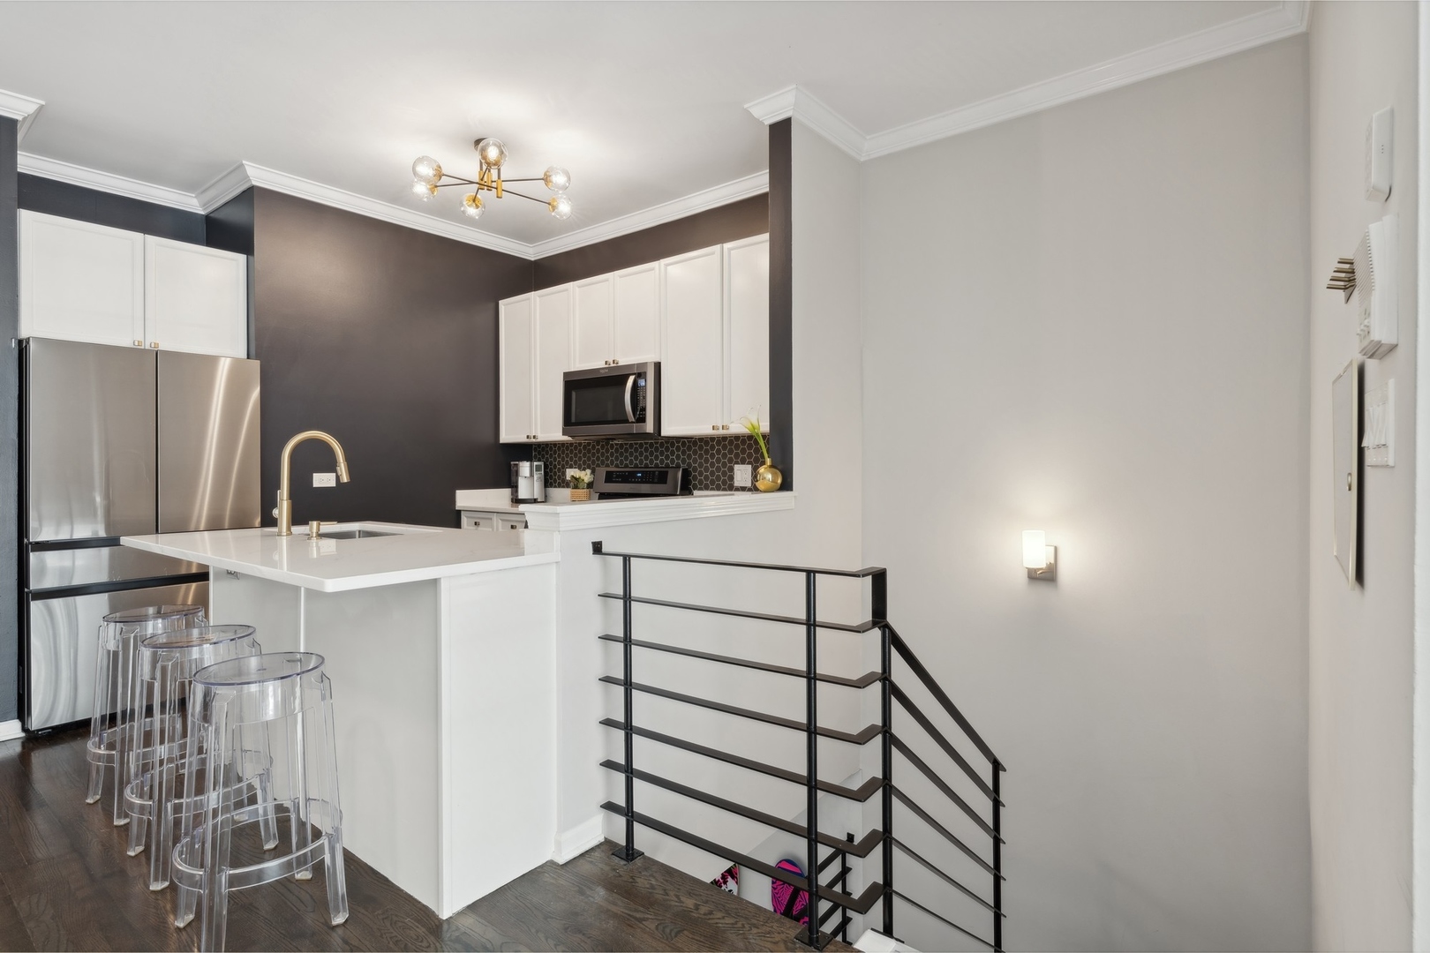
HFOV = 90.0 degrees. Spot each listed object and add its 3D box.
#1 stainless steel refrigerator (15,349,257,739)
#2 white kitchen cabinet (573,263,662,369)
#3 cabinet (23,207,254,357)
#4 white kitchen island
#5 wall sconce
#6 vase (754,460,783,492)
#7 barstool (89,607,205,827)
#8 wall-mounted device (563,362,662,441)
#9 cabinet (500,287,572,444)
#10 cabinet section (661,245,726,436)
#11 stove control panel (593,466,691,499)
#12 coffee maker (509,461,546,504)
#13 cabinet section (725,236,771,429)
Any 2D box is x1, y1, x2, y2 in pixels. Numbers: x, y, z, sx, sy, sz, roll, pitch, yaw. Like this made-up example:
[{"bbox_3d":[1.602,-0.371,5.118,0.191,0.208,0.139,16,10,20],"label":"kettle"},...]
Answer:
[{"bbox_3d":[-3.049,0.249,3.741,0.850,1.725,0.908,0,0,38],"label":"stainless steel refrigerator"},{"bbox_3d":[-0.531,-0.980,4.591,0.788,0.592,0.310,0,0,38],"label":"white kitchen cabinet"},{"bbox_3d":[-3.176,-0.942,3.870,0.630,0.597,0.932,0,0,38],"label":"cabinet"},{"bbox_3d":[-1.226,0.666,2.443,1.700,0.891,0.910,0,0,38],"label":"white kitchen island"},{"bbox_3d":[1.383,0.334,3.062,0.125,0.222,0.150,0,0,38],"label":"wall sconce"},{"bbox_3d":[0.226,-0.005,2.979,0.108,0.140,0.108,0,0,0],"label":"vase"},{"bbox_3d":[-1.936,0.792,2.466,0.370,0.645,0.370,0,0,38],"label":"barstool"},{"bbox_3d":[-0.560,-0.463,4.564,0.782,0.424,0.395,0,0,38],"label":"wall-mounted device"},{"bbox_3d":[-1.153,-0.759,5.088,0.804,1.035,0.310,0,0,38],"label":"cabinet"},{"bbox_3d":[-0.036,-0.737,4.102,0.455,1.015,0.310,0,1,39],"label":"cabinet section"},{"bbox_3d":[-0.470,0.037,4.644,0.773,0.188,0.135,0,0,38],"label":"stove control panel"},{"bbox_3d":[-1.341,0.051,5.174,0.250,0.310,0.300,0,0,-13],"label":"coffee maker"},{"bbox_3d":[0.321,-0.736,3.818,0.457,1.015,0.310,0,1,39],"label":"cabinet section"}]

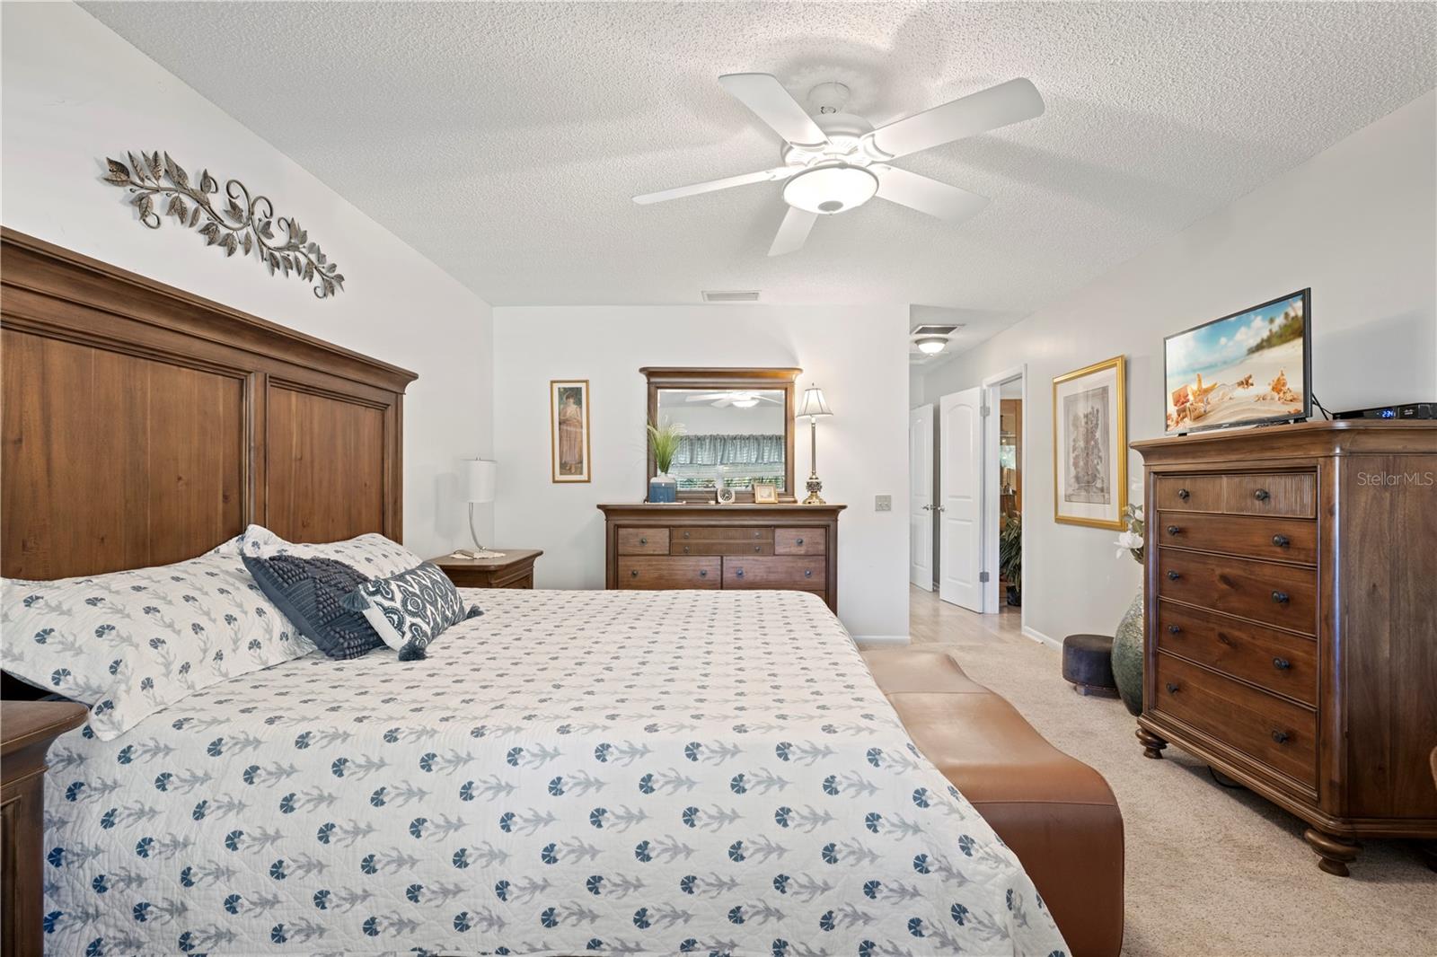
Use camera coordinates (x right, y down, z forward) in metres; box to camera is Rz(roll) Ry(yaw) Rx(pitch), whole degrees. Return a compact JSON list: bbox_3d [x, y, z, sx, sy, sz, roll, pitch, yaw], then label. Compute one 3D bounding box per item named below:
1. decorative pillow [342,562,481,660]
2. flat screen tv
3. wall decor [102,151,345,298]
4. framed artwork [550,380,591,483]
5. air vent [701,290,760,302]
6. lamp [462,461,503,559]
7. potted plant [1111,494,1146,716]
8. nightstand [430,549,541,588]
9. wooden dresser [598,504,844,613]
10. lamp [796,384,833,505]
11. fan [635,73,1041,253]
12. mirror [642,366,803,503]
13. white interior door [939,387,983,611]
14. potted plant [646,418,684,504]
[{"bbox_3d":[-0.995,0.415,2.270,0.140,0.280,0.510,-32,0,0],"label":"decorative pillow"},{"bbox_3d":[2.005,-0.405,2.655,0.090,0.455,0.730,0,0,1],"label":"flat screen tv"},{"bbox_3d":[-1.615,-0.861,2.360,0.050,0.285,1.140,0,0,0],"label":"wall decor"},{"bbox_3d":[-1.076,-0.340,4.945,0.284,0.750,0.030,-1,0,1],"label":"framed artwork"},{"bbox_3d":[0.094,-1.252,4.695,0.400,0.020,0.260,0,0,1],"label":"air vent"},{"bbox_3d":[-1.400,0.168,4.020,0.230,0.576,0.230,0,0,0],"label":"lamp"},{"bbox_3d":[2.210,0.600,3.500,0.370,1.220,0.370,0,0,0],"label":"potted plant"},{"bbox_3d":[-1.370,0.833,3.910,0.488,0.754,0.735,0,0,0],"label":"nightstand"},{"bbox_3d":[0.031,0.688,4.685,1.630,1.030,0.480,0,0,1],"label":"wooden dresser"},{"bbox_3d":[0.663,-0.240,4.700,0.260,0.833,0.260,0,0,0],"label":"lamp"},{"bbox_3d":[0.373,-1.065,2.228,1.300,0.390,1.300,0,0,0],"label":"fan"},{"bbox_3d":[0.020,-0.302,4.850,1.117,0.963,0.090,0,0,0],"label":"mirror"},{"bbox_3d":[2.295,0.193,6.410,0.040,2.020,0.715,0,0,-12],"label":"white interior door"},{"bbox_3d":[-0.366,-0.122,4.660,0.260,0.588,0.220,0,0,0],"label":"potted plant"}]

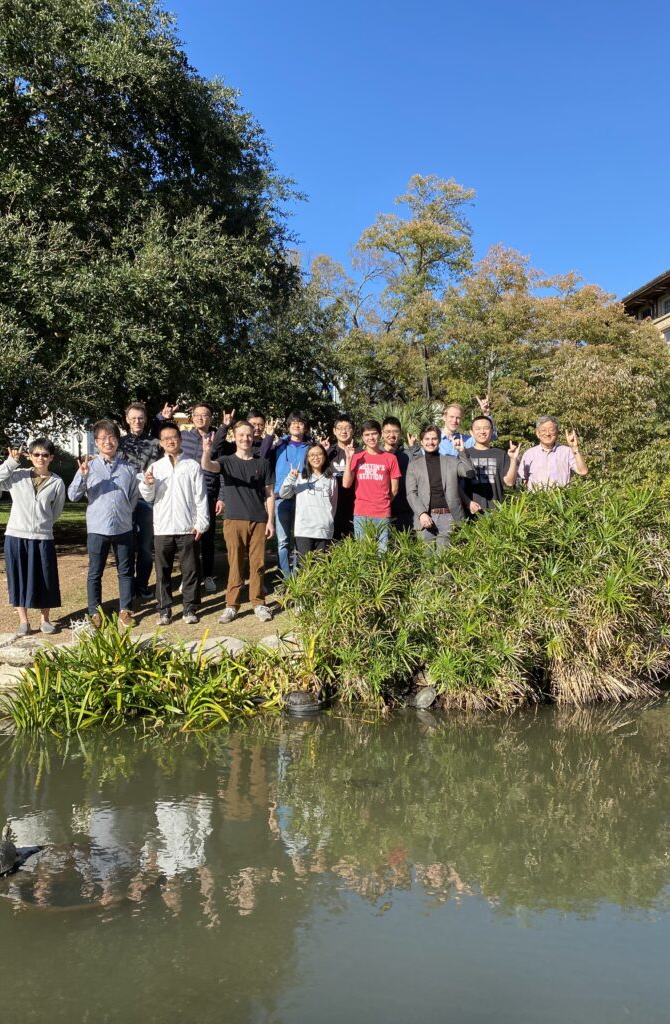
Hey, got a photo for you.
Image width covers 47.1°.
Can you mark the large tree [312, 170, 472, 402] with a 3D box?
[{"bbox_3d":[1.880,-4.703,24.907,5.000,10.400,5.000,0,1,0],"label":"large tree"}]

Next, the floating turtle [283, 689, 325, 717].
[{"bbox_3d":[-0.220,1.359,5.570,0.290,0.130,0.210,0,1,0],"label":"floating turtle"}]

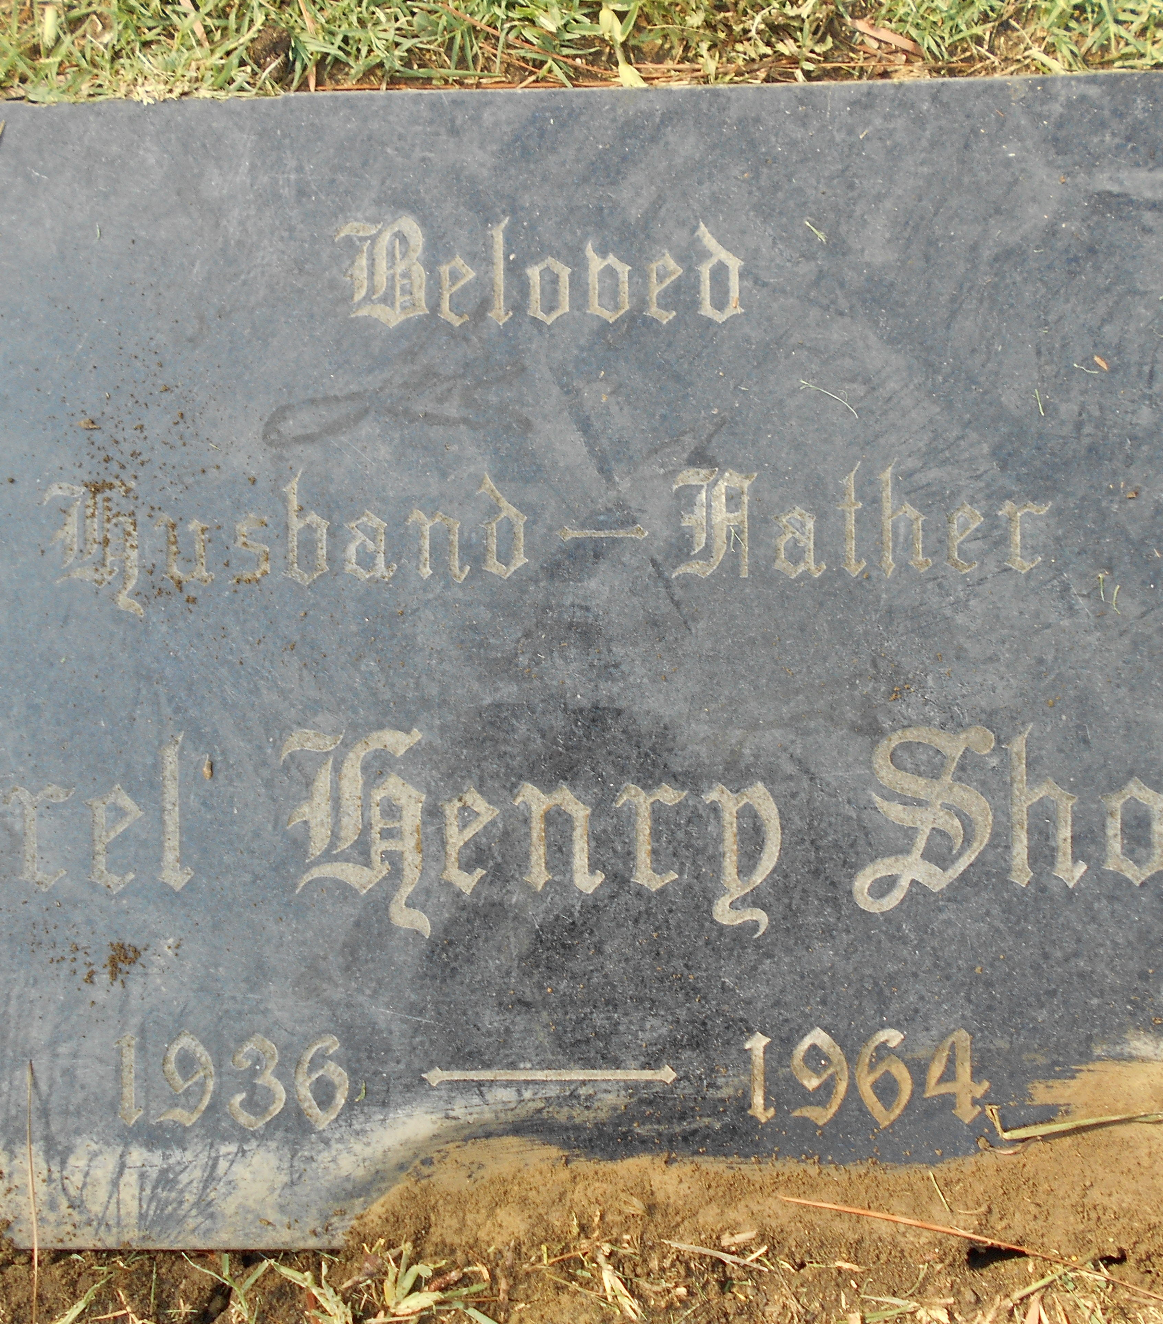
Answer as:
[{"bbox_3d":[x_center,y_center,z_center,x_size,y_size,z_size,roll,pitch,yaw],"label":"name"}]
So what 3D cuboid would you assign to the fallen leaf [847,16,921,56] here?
[{"bbox_3d":[0.081,-0.165,0.351,0.022,0.003,0.004,27,90,2],"label":"fallen leaf"}]

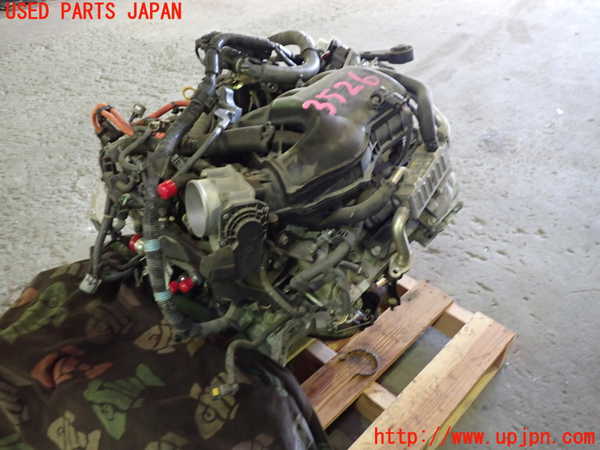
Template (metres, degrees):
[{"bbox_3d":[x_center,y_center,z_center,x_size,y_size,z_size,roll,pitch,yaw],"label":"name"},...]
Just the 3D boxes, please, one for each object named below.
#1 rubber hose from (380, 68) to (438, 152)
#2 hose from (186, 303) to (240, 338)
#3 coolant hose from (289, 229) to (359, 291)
[{"bbox_3d":[0.213,-0.230,1.039,0.050,0.140,0.140,-34,47,-31],"label":"rubber hose"},{"bbox_3d":[-0.144,0.162,0.886,0.085,0.042,0.042,-34,47,-31],"label":"hose"},{"bbox_3d":[0.044,0.058,0.908,0.150,0.050,0.040,-34,47,-31],"label":"coolant hose"}]

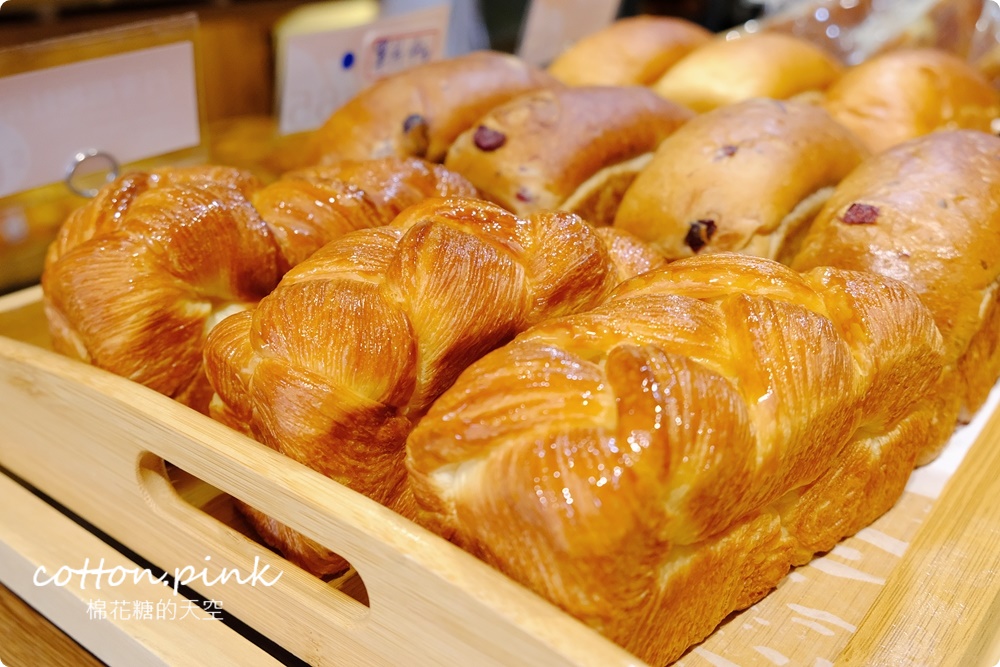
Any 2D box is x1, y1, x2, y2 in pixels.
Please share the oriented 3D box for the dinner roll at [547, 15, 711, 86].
[{"bbox_3d":[0.124,-0.227,0.797,0.098,0.100,0.197,21,33,35],"label":"dinner roll"}]

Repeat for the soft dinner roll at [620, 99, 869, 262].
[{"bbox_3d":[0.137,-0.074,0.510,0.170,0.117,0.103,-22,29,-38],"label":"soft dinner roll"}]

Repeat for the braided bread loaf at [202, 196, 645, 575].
[{"bbox_3d":[-0.018,0.004,0.339,0.101,0.095,0.186,19,32,33],"label":"braided bread loaf"}]

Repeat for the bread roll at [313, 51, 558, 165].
[{"bbox_3d":[-0.037,-0.126,0.619,0.174,0.129,0.103,-21,28,-37],"label":"bread roll"}]

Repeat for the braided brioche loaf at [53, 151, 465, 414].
[{"bbox_3d":[-0.099,-0.031,0.407,0.103,0.098,0.201,23,34,38],"label":"braided brioche loaf"}]

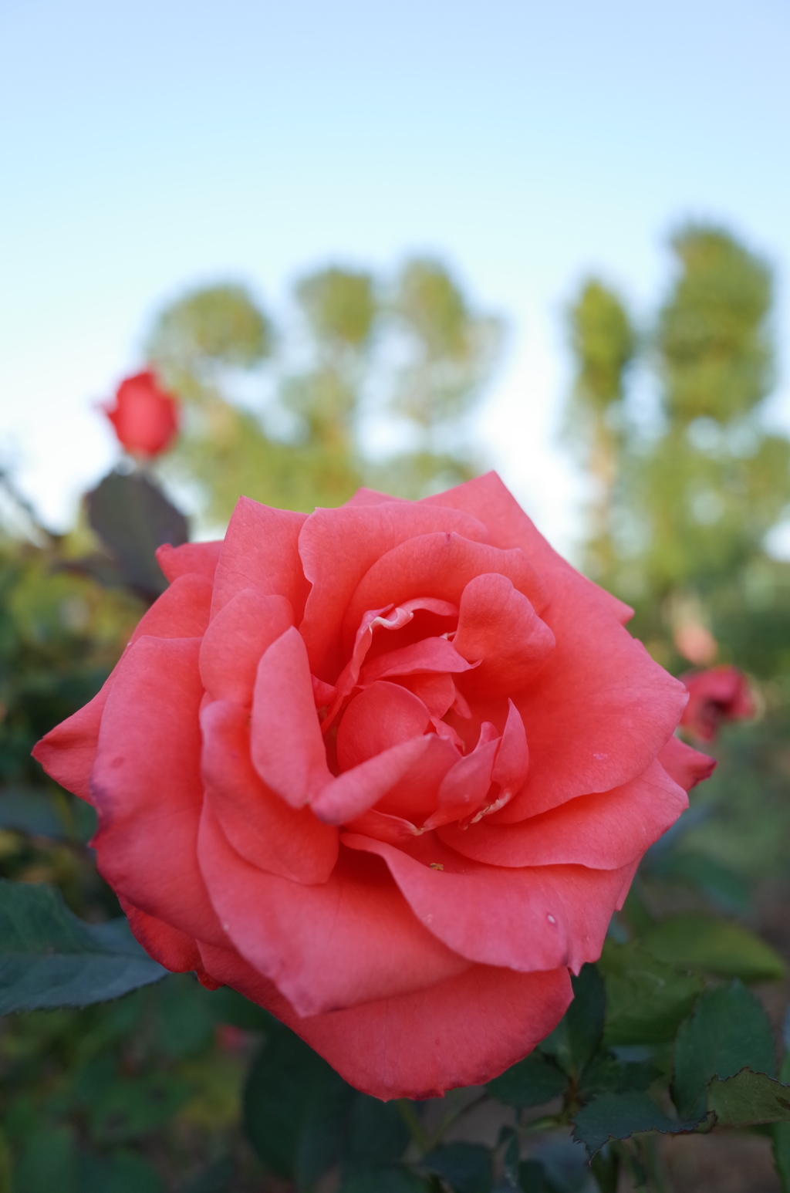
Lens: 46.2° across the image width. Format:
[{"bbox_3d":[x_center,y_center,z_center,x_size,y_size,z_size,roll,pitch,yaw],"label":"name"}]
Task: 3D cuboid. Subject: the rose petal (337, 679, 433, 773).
[{"bbox_3d":[-0.002,0.025,0.178,0.018,0.018,0.012,0,-10,-10],"label":"rose petal"}]

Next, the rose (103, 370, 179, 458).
[{"bbox_3d":[-0.121,-0.087,0.440,0.034,0.042,0.034,0,0,0],"label":"rose"}]

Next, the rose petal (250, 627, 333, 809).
[{"bbox_3d":[-0.019,0.022,0.166,0.015,0.032,0.014,0,0,0],"label":"rose petal"}]

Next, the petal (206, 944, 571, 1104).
[{"bbox_3d":[-0.002,0.082,0.180,0.069,0.031,0.018,0,-25,0],"label":"petal"}]

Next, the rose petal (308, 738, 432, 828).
[{"bbox_3d":[-0.004,0.031,0.156,0.022,0.016,0.013,0,0,12],"label":"rose petal"}]

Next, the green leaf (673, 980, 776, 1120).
[{"bbox_3d":[0.074,0.102,0.208,0.021,0.031,0.007,16,-19,9],"label":"green leaf"}]

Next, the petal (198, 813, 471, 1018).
[{"bbox_3d":[-0.011,0.053,0.157,0.047,0.017,0.034,22,29,-2],"label":"petal"}]

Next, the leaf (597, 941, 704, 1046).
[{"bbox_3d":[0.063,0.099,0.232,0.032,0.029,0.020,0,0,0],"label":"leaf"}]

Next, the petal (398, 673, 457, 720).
[{"bbox_3d":[0.007,0.020,0.184,0.013,0.011,0.008,0,0,0],"label":"petal"}]

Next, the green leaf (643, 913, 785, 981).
[{"bbox_3d":[0.103,0.113,0.300,0.046,0.007,0.024,5,32,8],"label":"green leaf"}]

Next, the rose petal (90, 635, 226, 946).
[{"bbox_3d":[-0.040,0.034,0.162,0.028,0.054,0.022,0,0,9],"label":"rose petal"}]

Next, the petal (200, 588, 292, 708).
[{"bbox_3d":[-0.026,0.009,0.164,0.019,0.023,0.014,0,0,-12],"label":"petal"}]

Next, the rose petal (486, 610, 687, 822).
[{"bbox_3d":[0.035,0.022,0.168,0.037,0.038,0.022,0,0,20],"label":"rose petal"}]

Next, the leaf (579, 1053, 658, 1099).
[{"bbox_3d":[0.059,0.127,0.245,0.020,0.012,0.015,0,-25,0],"label":"leaf"}]

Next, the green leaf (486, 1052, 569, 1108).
[{"bbox_3d":[0.029,0.108,0.208,0.019,0.006,0.015,4,42,5],"label":"green leaf"}]

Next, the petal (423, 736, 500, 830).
[{"bbox_3d":[0.012,0.033,0.165,0.010,0.020,0.007,37,1,10],"label":"petal"}]

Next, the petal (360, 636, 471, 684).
[{"bbox_3d":[0.004,0.011,0.165,0.021,0.006,0.011,0,45,0],"label":"petal"}]

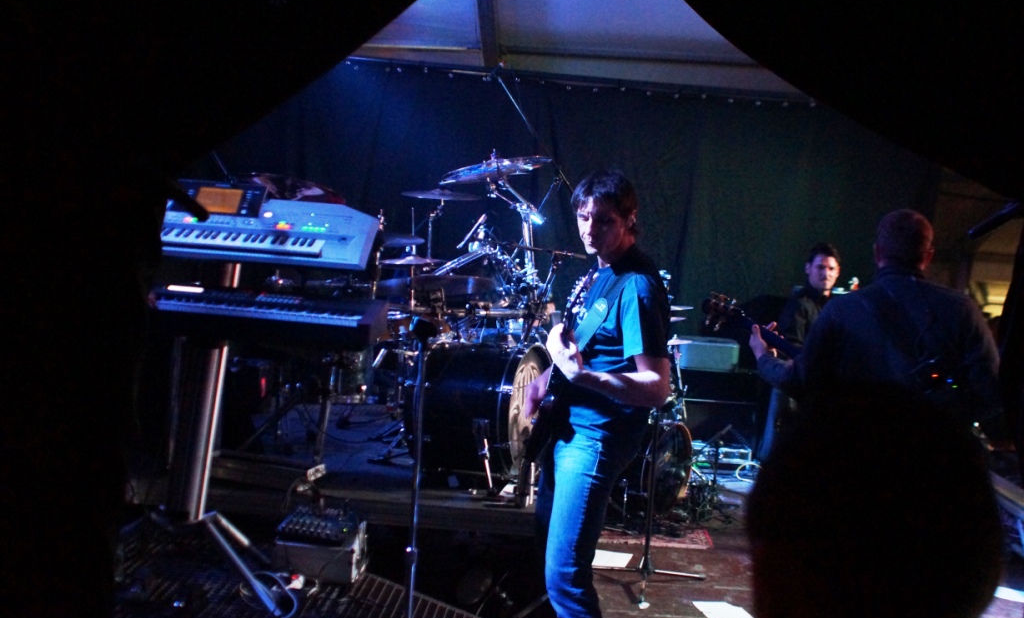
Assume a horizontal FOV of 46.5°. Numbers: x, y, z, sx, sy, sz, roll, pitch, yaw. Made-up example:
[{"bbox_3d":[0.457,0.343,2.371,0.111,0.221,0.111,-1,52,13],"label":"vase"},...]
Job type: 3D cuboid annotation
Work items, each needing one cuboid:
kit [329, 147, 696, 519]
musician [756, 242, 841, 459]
[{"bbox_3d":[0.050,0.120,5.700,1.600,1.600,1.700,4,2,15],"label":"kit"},{"bbox_3d":[1.550,0.510,6.100,0.600,1.700,0.450,3,2,-12],"label":"musician"}]

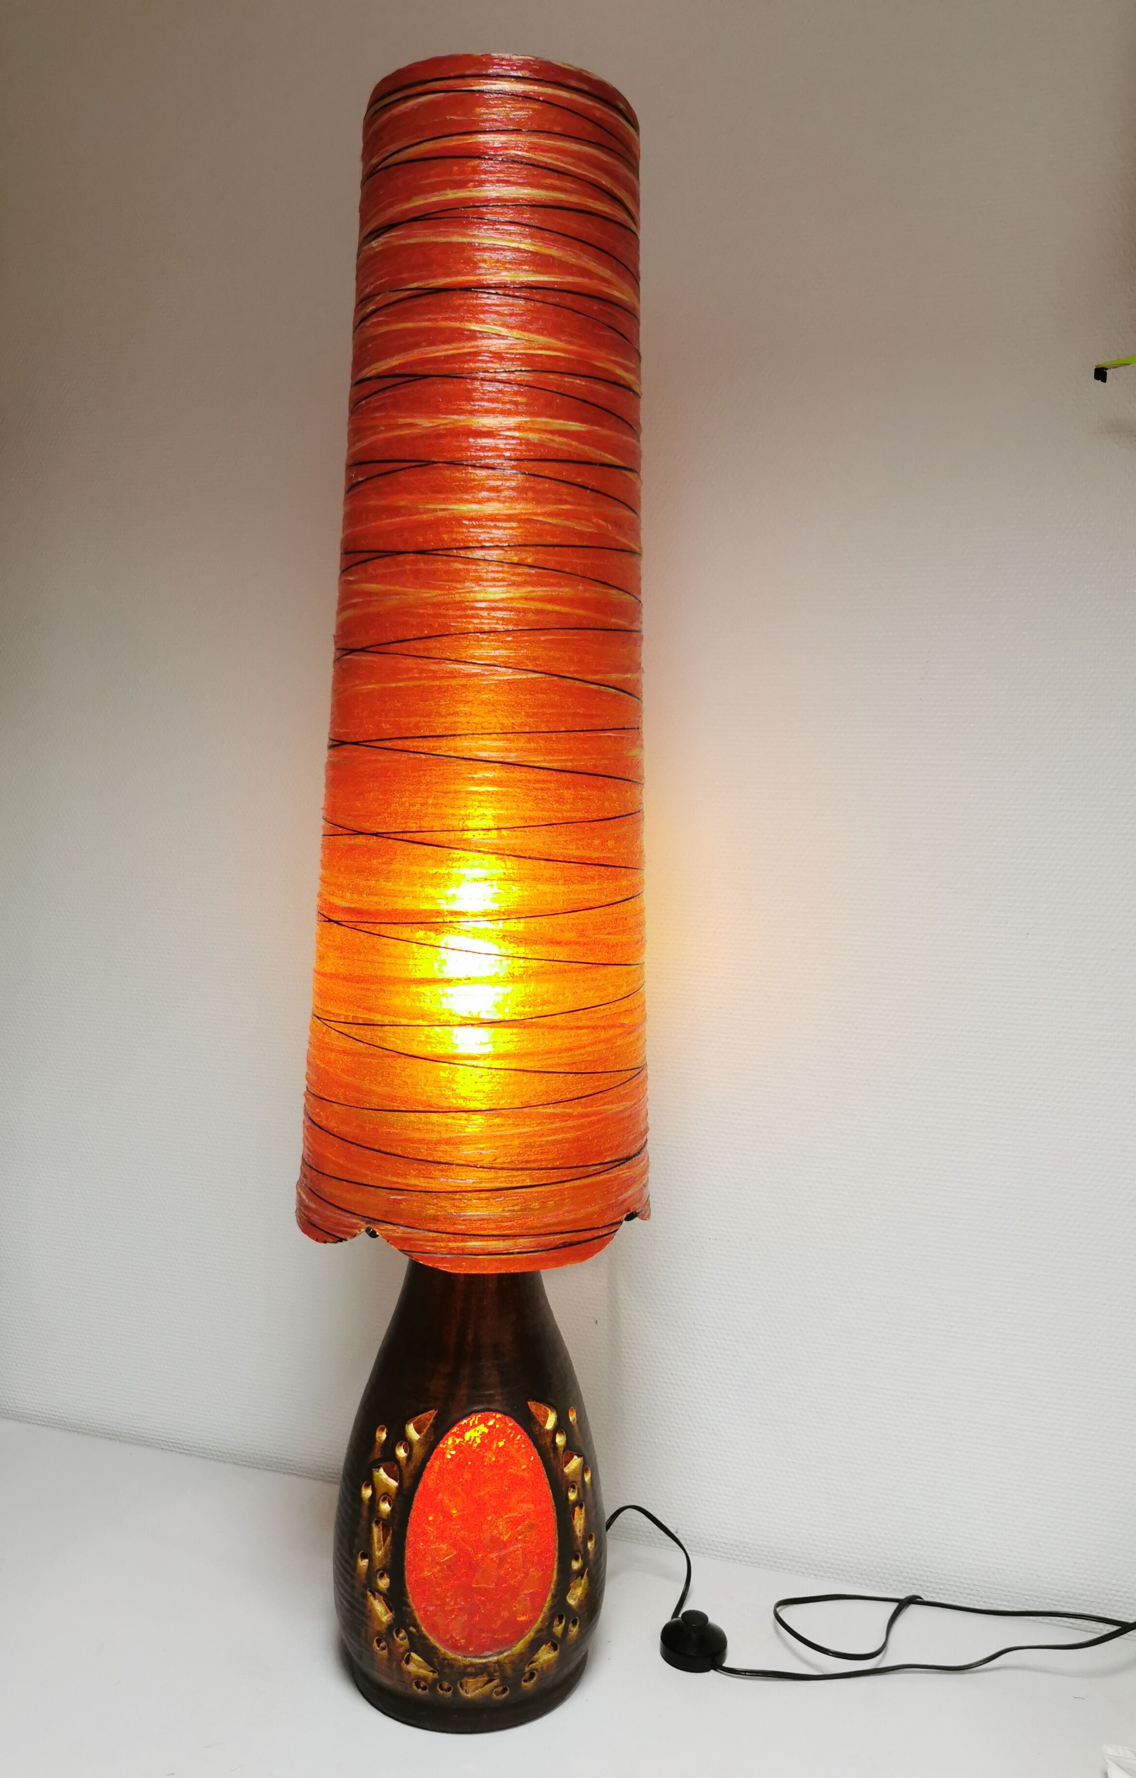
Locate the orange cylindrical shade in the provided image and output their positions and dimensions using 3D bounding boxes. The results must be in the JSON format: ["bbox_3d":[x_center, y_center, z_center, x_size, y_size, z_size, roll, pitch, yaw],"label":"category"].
[{"bbox_3d":[-0.066,-0.170,1.157,0.301,0.898,0.301,2,5,0],"label":"orange cylindrical shade"}]

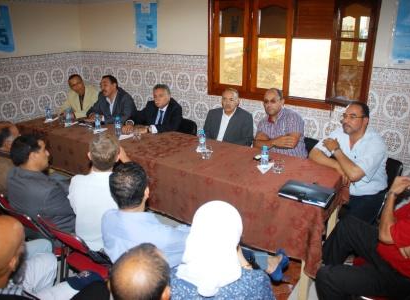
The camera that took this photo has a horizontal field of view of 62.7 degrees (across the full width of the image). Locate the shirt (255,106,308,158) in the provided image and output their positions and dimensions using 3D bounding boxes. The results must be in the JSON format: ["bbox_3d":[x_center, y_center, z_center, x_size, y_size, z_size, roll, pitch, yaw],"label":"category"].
[{"bbox_3d":[0.596,-0.029,2.965,0.500,0.600,0.380,13,23,31],"label":"shirt"}]

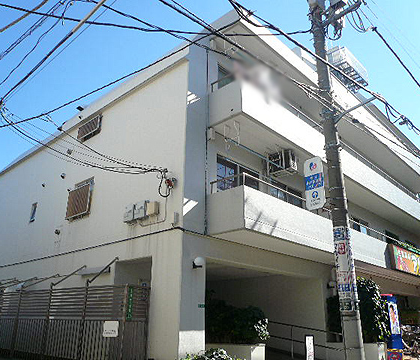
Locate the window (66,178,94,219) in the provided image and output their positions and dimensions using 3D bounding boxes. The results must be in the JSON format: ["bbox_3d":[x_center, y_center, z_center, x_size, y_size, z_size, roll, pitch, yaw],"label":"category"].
[{"bbox_3d":[-3.998,0.577,11.913,1.130,1.240,0.220,-17,-27,40],"label":"window"}]

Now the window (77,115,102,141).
[{"bbox_3d":[-3.968,-1.707,12.756,1.150,0.590,0.220,-17,-27,40],"label":"window"}]

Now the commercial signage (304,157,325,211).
[{"bbox_3d":[2.308,0.061,8.571,0.430,1.190,0.070,-17,-27,40],"label":"commercial signage"}]

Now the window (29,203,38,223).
[{"bbox_3d":[-6.476,1.191,14.315,0.320,0.720,0.100,-17,-27,40],"label":"window"}]

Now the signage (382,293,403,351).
[{"bbox_3d":[5.246,4.146,11.313,0.300,1.440,0.900,-17,-27,40],"label":"signage"}]

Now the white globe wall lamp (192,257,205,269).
[{"bbox_3d":[-0.254,1.776,8.329,0.270,0.280,0.210,-17,-27,40],"label":"white globe wall lamp"}]

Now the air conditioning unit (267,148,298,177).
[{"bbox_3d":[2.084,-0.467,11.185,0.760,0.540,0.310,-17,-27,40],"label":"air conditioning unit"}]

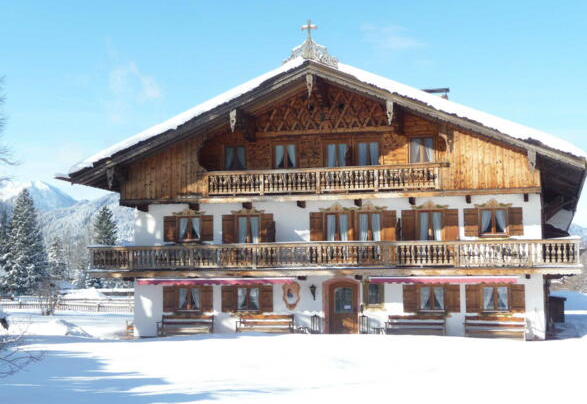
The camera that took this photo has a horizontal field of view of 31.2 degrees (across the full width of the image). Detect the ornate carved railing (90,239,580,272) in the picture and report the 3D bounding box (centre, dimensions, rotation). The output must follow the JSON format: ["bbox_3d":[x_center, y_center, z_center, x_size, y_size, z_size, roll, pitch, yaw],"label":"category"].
[{"bbox_3d":[0.931,1.883,36.862,17.654,1.117,0.250,-2,-5,15],"label":"ornate carved railing"}]

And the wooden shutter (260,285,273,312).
[{"bbox_3d":[-1.011,3.724,40.191,0.503,0.998,0.060,-2,-4,17],"label":"wooden shutter"}]

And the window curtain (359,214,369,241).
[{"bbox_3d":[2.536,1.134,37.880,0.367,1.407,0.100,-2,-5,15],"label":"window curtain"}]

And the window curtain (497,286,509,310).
[{"bbox_3d":[7.241,3.346,36.394,0.399,0.817,0.100,-2,-5,15],"label":"window curtain"}]

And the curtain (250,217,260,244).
[{"bbox_3d":[-1.451,1.375,39.864,0.379,1.614,0.080,-2,-6,16],"label":"curtain"}]

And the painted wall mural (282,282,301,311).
[{"bbox_3d":[-0.082,3.505,39.174,0.674,1.043,0.120,-2,-5,16],"label":"painted wall mural"}]

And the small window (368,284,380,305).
[{"bbox_3d":[2.890,3.300,37.505,0.435,0.711,0.120,-2,-5,15],"label":"small window"}]

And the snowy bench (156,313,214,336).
[{"bbox_3d":[-3.982,4.629,38.844,1.998,0.850,0.580,-2,-5,15],"label":"snowy bench"}]

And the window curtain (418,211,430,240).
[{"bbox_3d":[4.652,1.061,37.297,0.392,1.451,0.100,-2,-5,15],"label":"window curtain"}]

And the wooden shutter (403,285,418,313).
[{"bbox_3d":[4.135,3.409,37.045,0.543,0.965,0.060,-2,-5,15],"label":"wooden shutter"}]

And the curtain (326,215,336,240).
[{"bbox_3d":[1.407,1.271,39.118,0.345,1.628,0.070,-2,-5,16],"label":"curtain"}]

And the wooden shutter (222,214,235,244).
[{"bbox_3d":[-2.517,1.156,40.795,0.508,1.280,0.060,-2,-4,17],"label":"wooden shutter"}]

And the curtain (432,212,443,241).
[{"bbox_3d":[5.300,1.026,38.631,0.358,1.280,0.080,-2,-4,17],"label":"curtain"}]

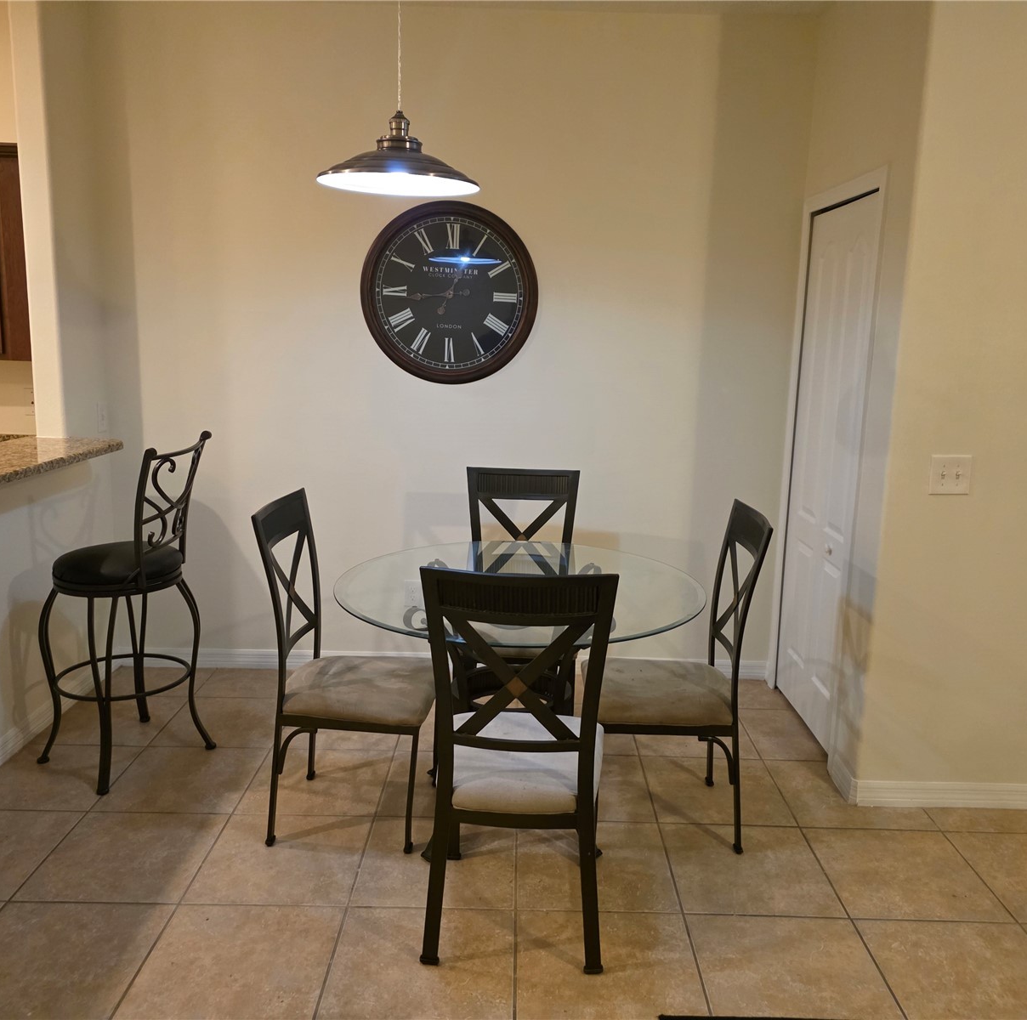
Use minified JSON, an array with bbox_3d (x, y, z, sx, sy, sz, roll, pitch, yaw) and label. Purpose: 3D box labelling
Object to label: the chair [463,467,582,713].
[{"bbox_3d":[0.030,0.387,3.362,0.455,1.015,0.510,1,12,0],"label":"chair"}]

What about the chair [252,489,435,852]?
[{"bbox_3d":[-0.471,0.486,2.818,0.510,1.020,0.455,2,12,5],"label":"chair"}]

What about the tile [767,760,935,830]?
[{"bbox_3d":[1.152,0.983,3.125,0.455,0.010,0.455,1,12,0],"label":"tile"}]

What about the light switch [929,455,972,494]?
[{"bbox_3d":[1.367,-0.108,2.829,0.123,0.125,0.017,1,12,0],"label":"light switch"}]

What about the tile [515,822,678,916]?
[{"bbox_3d":[0.235,1.056,2.680,0.455,0.010,0.455,1,12,0],"label":"tile"}]

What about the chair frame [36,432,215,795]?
[{"bbox_3d":[-1.402,0.324,3.198,0.600,1.170,0.600,2,12,3],"label":"chair frame"}]

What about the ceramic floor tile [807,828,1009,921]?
[{"bbox_3d":[1.148,1.076,2.677,0.455,0.010,0.455,1,12,0],"label":"ceramic floor tile"}]

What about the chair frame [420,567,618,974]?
[{"bbox_3d":[0.016,0.588,2.377,0.455,1.020,0.510,2,12,3],"label":"chair frame"}]

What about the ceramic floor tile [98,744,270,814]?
[{"bbox_3d":[-1.140,0.940,3.157,0.455,0.010,0.455,1,12,0],"label":"ceramic floor tile"}]

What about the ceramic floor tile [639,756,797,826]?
[{"bbox_3d":[0.699,0.979,3.148,0.455,0.010,0.455,1,12,0],"label":"ceramic floor tile"}]

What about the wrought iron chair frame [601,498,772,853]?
[{"bbox_3d":[0.481,0.505,2.876,0.510,1.020,0.460,1,12,0],"label":"wrought iron chair frame"}]

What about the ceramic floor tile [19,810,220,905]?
[{"bbox_3d":[-1.144,1.033,2.707,0.455,0.010,0.455,1,12,0],"label":"ceramic floor tile"}]

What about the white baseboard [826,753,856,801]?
[{"bbox_3d":[1.143,0.931,3.126,0.020,0.092,0.200,1,12,0],"label":"white baseboard"}]

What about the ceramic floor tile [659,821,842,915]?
[{"bbox_3d":[0.695,1.072,2.697,0.455,0.010,0.455,1,12,0],"label":"ceramic floor tile"}]

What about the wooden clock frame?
[{"bbox_3d":[-0.258,-0.893,3.751,0.735,0.735,0.060,1,12,0],"label":"wooden clock frame"}]

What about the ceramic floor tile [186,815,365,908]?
[{"bbox_3d":[-0.684,1.042,2.704,0.455,0.010,0.455,1,12,0],"label":"ceramic floor tile"}]

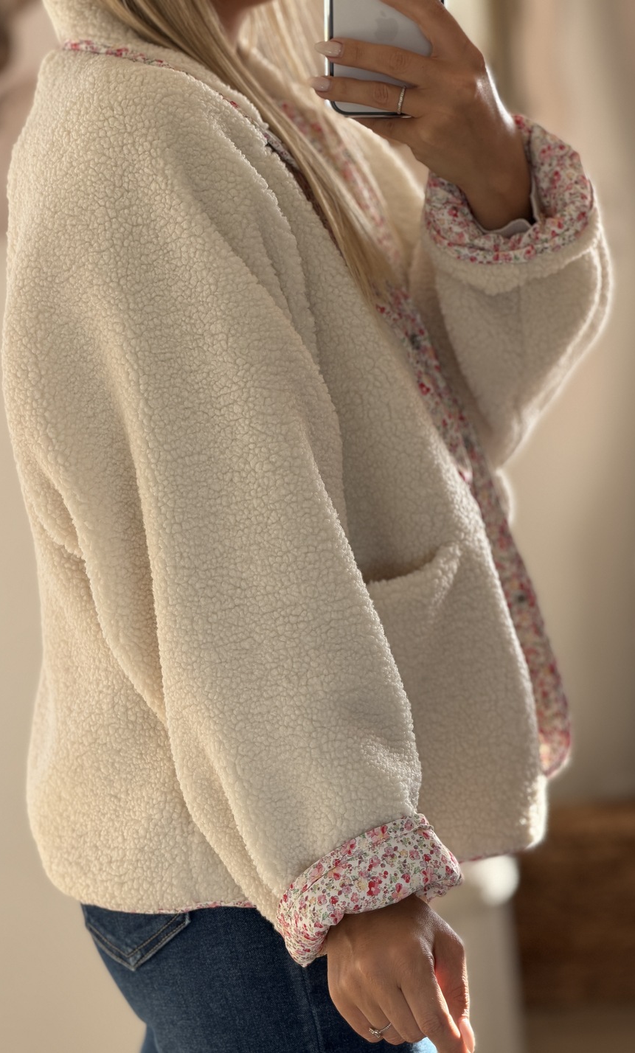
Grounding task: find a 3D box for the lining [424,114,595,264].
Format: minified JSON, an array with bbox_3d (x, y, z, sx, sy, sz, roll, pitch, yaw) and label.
[{"bbox_3d":[0.126,-0.221,1.990,0.112,0.065,0.100,-7,36,5],"label":"lining"}]

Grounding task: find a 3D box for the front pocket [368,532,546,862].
[{"bbox_3d":[0.084,0.115,2.040,0.165,0.200,0.050,-10,6,-44],"label":"front pocket"}]

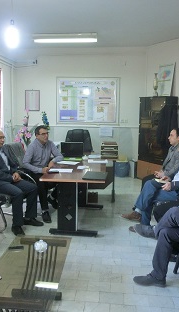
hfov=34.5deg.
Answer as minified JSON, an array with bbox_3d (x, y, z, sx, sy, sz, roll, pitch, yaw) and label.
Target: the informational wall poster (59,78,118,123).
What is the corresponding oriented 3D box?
[{"bbox_3d":[-0.039,-1.304,6.860,1.502,1.079,0.030,1,9,4],"label":"informational wall poster"}]

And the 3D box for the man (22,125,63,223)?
[{"bbox_3d":[-0.676,0.227,4.193,0.730,1.330,0.570,7,10,40],"label":"man"}]

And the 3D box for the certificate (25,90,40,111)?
[{"bbox_3d":[-1.370,-1.331,6.963,0.372,0.495,0.020,1,9,4],"label":"certificate"}]

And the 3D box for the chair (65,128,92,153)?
[{"bbox_3d":[-0.238,0.053,5.978,0.640,1.200,0.660,1,8,4],"label":"chair"}]

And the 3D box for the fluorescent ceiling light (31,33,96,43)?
[{"bbox_3d":[-0.486,-2.270,5.518,1.240,0.110,0.190,1,8,4],"label":"fluorescent ceiling light"}]

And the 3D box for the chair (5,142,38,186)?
[{"bbox_3d":[-1.036,0.361,4.627,0.630,0.990,0.570,6,10,32],"label":"chair"}]

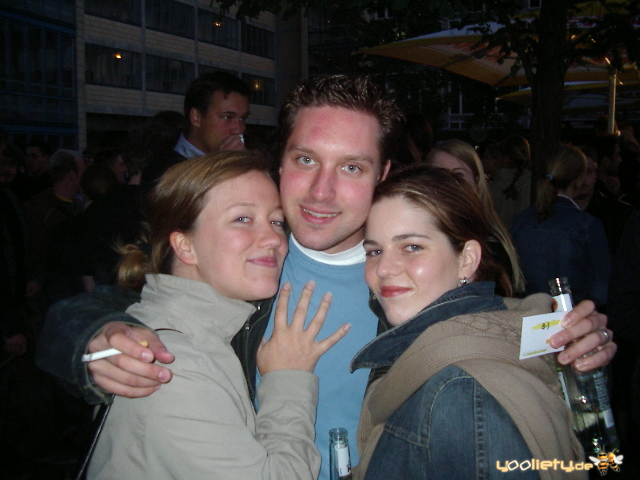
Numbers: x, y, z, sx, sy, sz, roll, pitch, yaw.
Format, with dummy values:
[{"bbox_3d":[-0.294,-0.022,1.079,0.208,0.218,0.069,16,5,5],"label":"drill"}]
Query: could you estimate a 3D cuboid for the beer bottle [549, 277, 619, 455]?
[{"bbox_3d":[0.346,0.169,0.940,0.062,0.237,0.062,-13,-3,18],"label":"beer bottle"}]

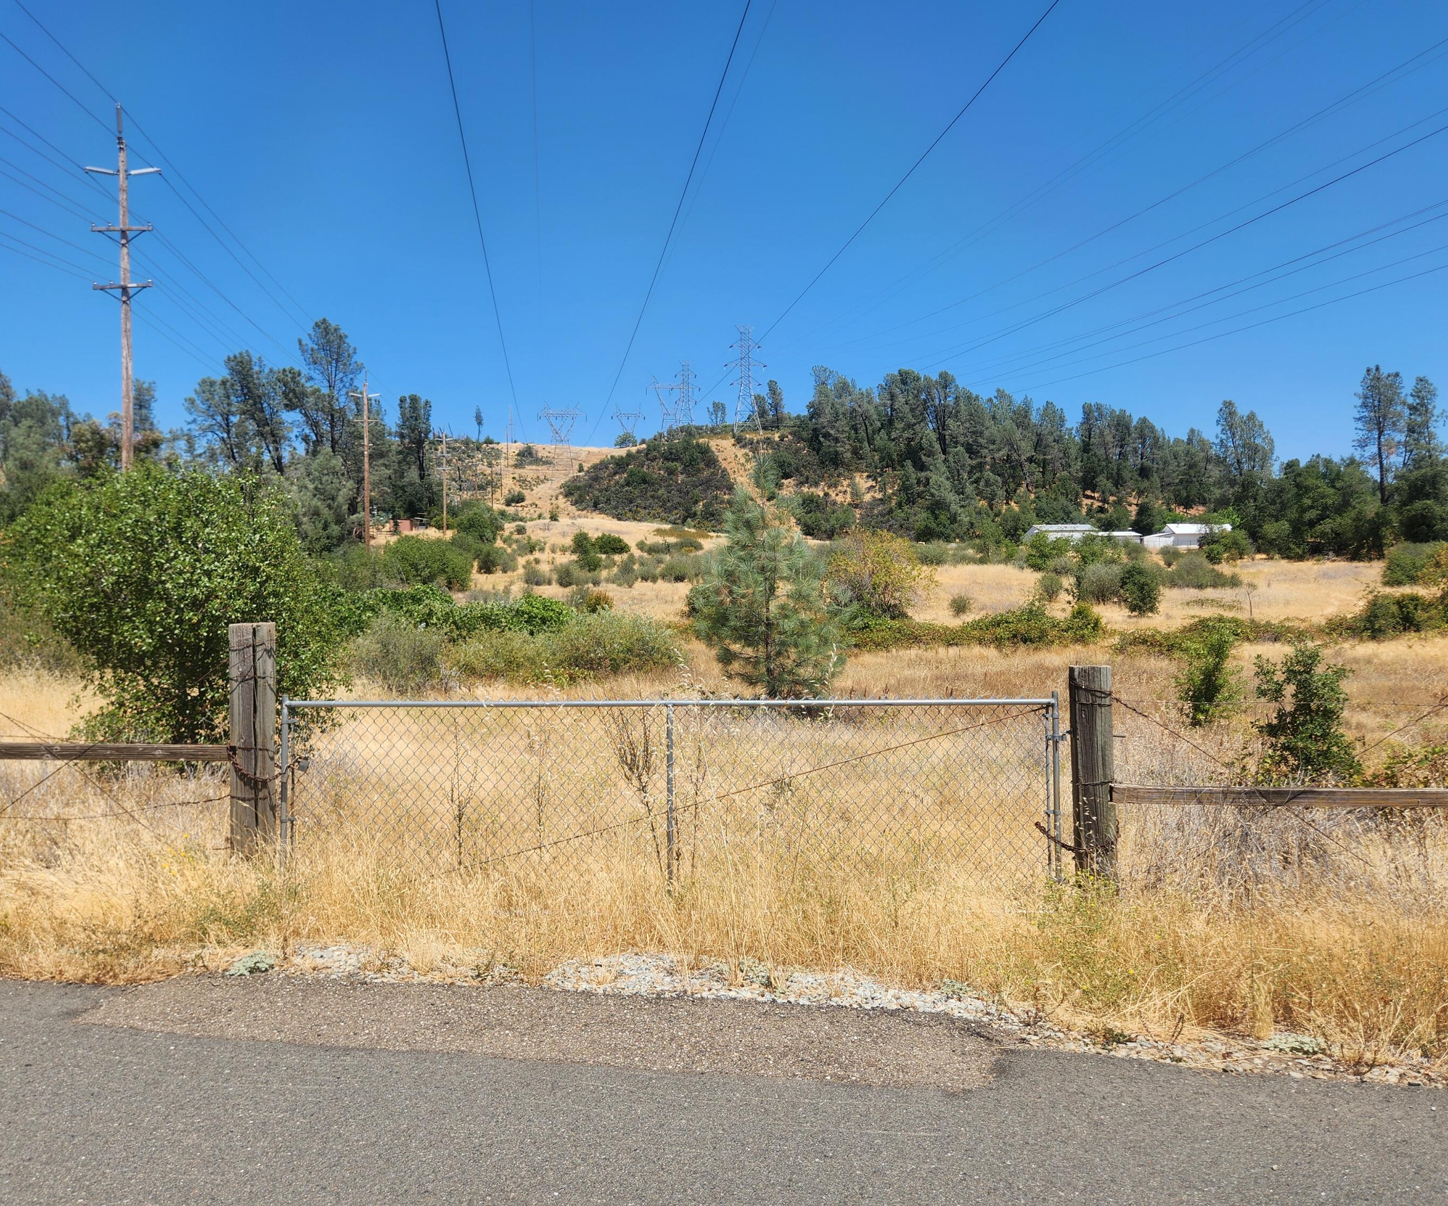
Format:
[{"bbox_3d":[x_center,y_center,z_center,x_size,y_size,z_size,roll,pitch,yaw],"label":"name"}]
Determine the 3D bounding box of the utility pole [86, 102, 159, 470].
[{"bbox_3d":[-25.212,-11.164,45.000,2.850,19.735,0.450,0,1,10],"label":"utility pole"}]

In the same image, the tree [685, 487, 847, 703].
[{"bbox_3d":[0.689,-0.267,17.500,2.500,3.724,2.500,-1,1,0],"label":"tree"}]

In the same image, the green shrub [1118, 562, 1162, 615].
[{"bbox_3d":[14.811,-0.491,38.000,1.510,1.910,1.500,-1,1,0],"label":"green shrub"}]

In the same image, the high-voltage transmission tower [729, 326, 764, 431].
[{"bbox_3d":[6.790,-68.871,330.000,12.368,33.240,8.500,-1,1,0],"label":"high-voltage transmission tower"}]

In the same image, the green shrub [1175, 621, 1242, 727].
[{"bbox_3d":[5.991,0.916,13.200,0.780,1.350,0.720,-1,1,0],"label":"green shrub"}]

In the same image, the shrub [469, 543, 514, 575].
[{"bbox_3d":[-12.548,-2.387,58.000,2.374,1.696,2.100,-1,1,0],"label":"shrub"}]

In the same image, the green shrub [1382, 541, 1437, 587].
[{"bbox_3d":[34.025,-1.932,53.000,2.784,2.165,2.600,-1,1,0],"label":"green shrub"}]

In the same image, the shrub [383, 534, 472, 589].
[{"bbox_3d":[-15.539,-2.107,56.000,4.400,2.963,4.000,-1,1,0],"label":"shrub"}]

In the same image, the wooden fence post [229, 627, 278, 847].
[{"bbox_3d":[-2.627,0.822,5.950,0.215,1.413,0.195,-1,1,-10],"label":"wooden fence post"}]

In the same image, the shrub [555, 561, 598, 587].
[{"bbox_3d":[-8.013,-1.534,58.000,2.200,1.500,2.000,-1,1,0],"label":"shrub"}]

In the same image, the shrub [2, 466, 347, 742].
[{"bbox_3d":[-5.138,0.094,10.000,3.093,2.620,2.900,-1,1,0],"label":"shrub"}]

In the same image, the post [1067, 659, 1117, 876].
[{"bbox_3d":[2.053,1.018,5.950,0.190,1.329,0.185,0,1,6],"label":"post"}]

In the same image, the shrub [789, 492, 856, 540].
[{"bbox_3d":[11.611,-10.141,125.000,7.724,5.684,7.000,-1,1,0],"label":"shrub"}]

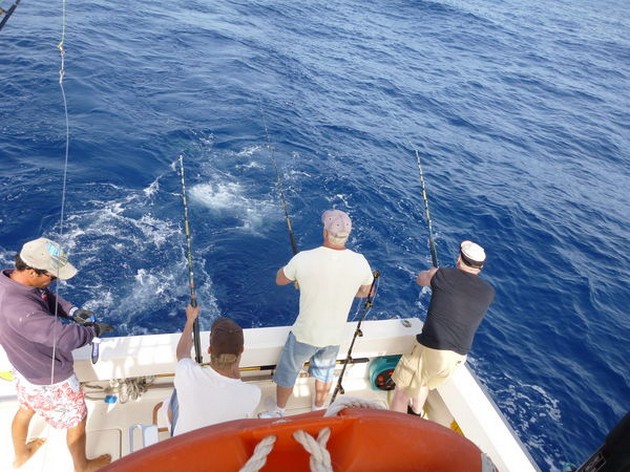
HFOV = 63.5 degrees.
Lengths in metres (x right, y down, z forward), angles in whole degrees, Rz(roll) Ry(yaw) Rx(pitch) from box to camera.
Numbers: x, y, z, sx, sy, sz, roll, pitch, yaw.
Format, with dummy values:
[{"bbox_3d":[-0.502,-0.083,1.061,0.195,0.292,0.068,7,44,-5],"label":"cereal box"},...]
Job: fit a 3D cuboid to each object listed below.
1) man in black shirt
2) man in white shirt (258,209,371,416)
[{"bbox_3d":[0.890,0.752,3.830,0.620,1.680,0.600,-5,31,-24],"label":"man in black shirt"},{"bbox_3d":[-0.003,0.593,3.617,0.650,1.760,0.520,5,28,-7],"label":"man in white shirt"}]

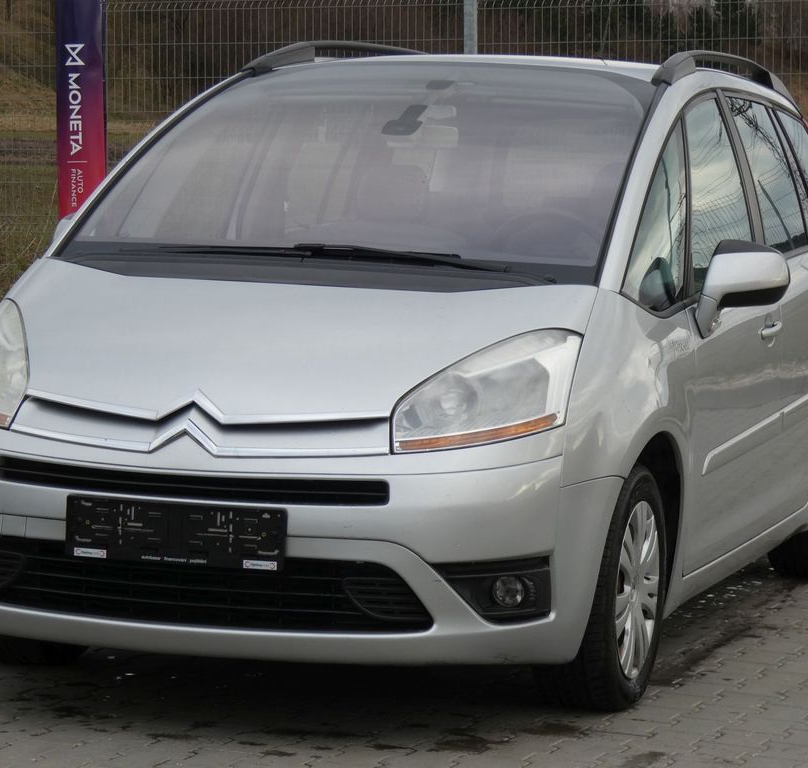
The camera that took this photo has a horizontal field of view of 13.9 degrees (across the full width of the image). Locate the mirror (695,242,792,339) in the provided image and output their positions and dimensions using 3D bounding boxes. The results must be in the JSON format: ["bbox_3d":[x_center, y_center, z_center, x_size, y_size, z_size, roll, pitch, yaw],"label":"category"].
[{"bbox_3d":[0.866,-0.243,8.485,0.230,0.260,0.250,3,5,18],"label":"mirror"}]

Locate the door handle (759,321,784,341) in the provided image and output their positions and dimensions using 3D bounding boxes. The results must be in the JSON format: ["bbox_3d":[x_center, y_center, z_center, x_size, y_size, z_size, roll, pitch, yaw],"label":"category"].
[{"bbox_3d":[1.010,-0.153,9.145,0.060,0.042,0.200,3,5,18],"label":"door handle"}]

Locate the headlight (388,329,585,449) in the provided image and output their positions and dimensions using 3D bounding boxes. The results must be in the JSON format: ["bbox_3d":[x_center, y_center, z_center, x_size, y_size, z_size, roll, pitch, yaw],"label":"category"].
[{"bbox_3d":[0.221,0.012,7.584,0.350,0.275,0.580,3,5,18],"label":"headlight"}]

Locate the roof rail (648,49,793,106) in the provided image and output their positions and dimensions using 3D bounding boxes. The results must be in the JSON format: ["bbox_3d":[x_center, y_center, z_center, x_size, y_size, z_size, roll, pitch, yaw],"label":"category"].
[{"bbox_3d":[0.992,-0.917,9.920,0.100,0.155,2.050,3,5,18],"label":"roof rail"}]

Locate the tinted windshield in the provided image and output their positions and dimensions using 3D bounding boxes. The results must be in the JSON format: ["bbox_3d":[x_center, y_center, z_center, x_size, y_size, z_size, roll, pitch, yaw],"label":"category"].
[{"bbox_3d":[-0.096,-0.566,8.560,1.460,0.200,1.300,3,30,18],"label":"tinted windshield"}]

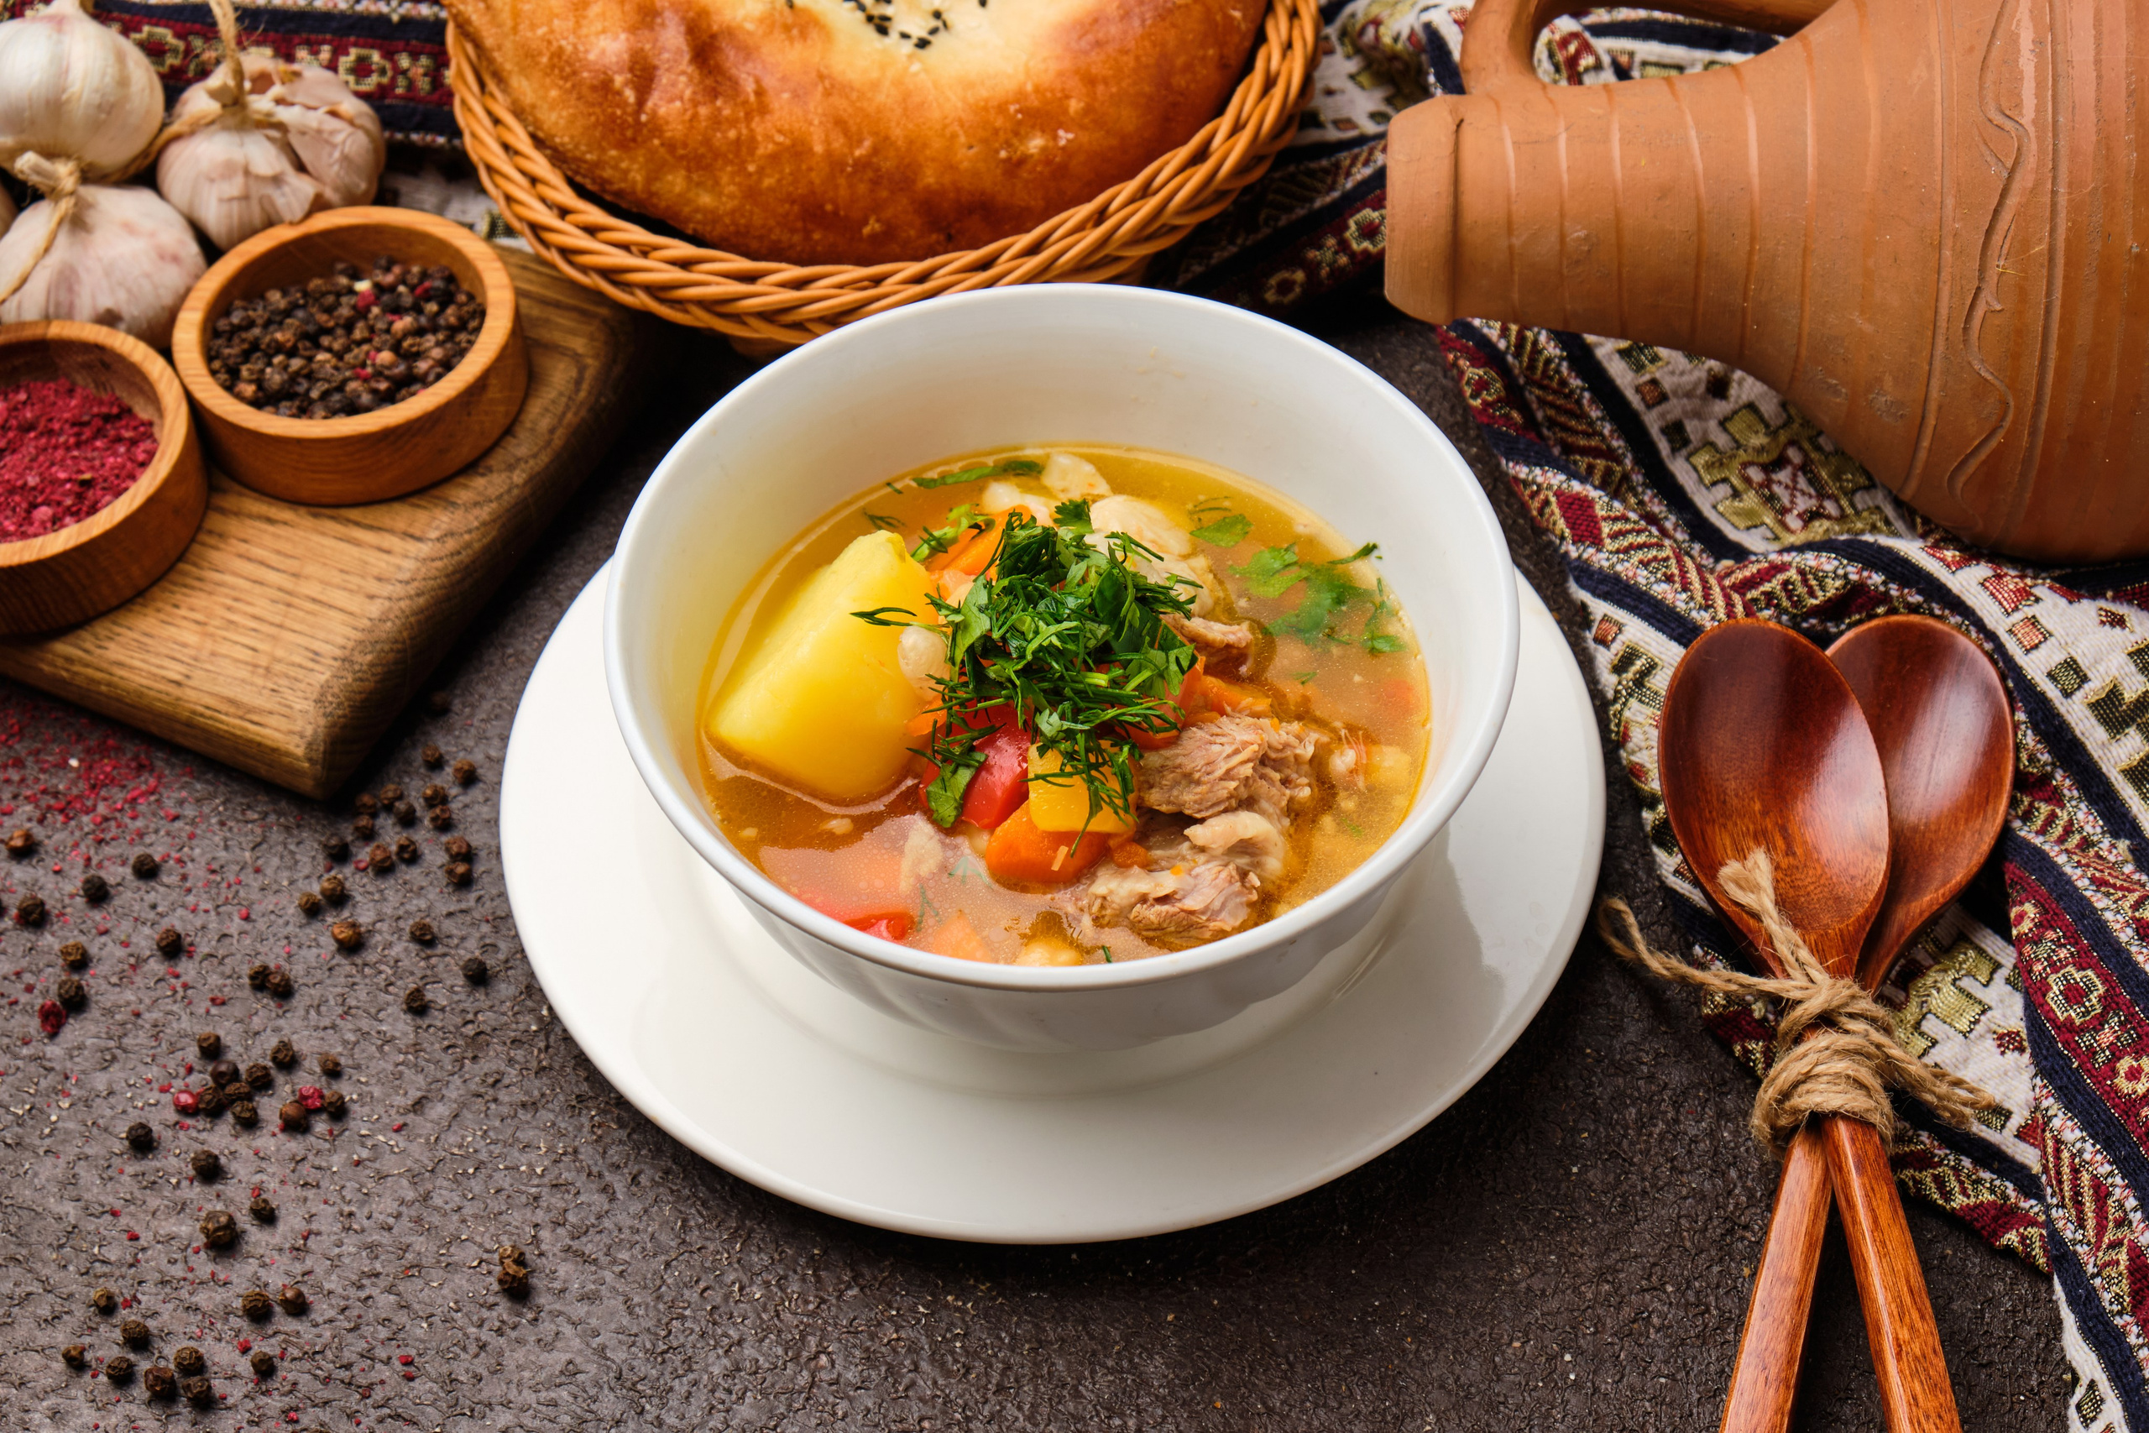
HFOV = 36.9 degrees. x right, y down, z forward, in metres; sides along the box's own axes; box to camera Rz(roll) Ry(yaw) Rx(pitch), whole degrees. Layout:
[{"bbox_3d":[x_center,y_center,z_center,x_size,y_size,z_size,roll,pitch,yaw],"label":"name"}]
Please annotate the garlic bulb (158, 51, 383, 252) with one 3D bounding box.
[{"bbox_3d":[-0.166,-0.115,0.665,0.046,0.041,0.046,-4,56,3],"label":"garlic bulb"}]

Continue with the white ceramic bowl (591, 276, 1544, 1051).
[{"bbox_3d":[-0.002,0.001,0.570,0.155,0.063,0.155,-1,50,1],"label":"white ceramic bowl"}]

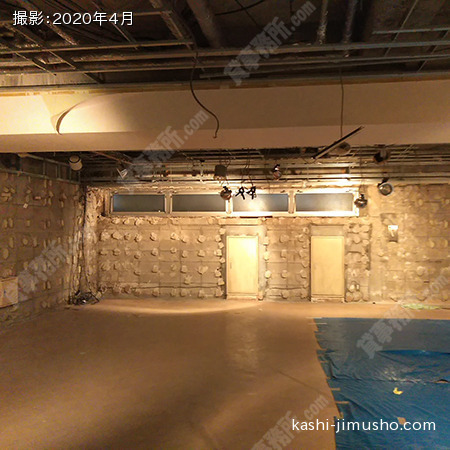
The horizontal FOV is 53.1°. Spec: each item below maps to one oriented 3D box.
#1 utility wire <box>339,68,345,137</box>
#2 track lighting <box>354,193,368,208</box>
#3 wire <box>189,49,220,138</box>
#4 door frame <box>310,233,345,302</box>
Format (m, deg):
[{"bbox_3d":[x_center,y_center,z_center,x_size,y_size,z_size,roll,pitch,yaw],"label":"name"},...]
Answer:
[{"bbox_3d":[0.777,-0.809,3.000,0.030,0.460,0.030,0,1,9],"label":"utility wire"},{"bbox_3d":[1.847,-0.328,6.100,0.180,0.210,0.180,0,1,9],"label":"track lighting"},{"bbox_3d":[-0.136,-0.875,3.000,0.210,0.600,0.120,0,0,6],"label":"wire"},{"bbox_3d":[1.991,0.847,8.720,0.660,1.280,0.100,0,1,9],"label":"door frame"}]

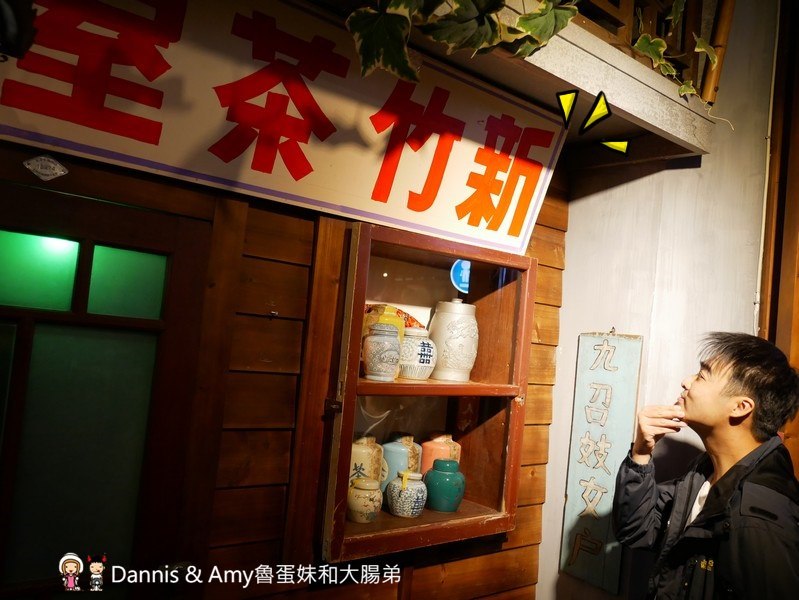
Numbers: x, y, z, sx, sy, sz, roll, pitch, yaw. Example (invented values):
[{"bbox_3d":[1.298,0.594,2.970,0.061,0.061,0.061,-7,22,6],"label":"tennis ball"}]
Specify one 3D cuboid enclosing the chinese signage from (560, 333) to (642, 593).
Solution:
[{"bbox_3d":[0.598,0.475,2.057,0.023,0.729,0.207,8,-3,-41],"label":"chinese signage"}]

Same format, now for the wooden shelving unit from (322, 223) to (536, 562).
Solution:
[{"bbox_3d":[0.047,0.240,1.929,0.666,0.796,0.247,8,-3,-41],"label":"wooden shelving unit"}]

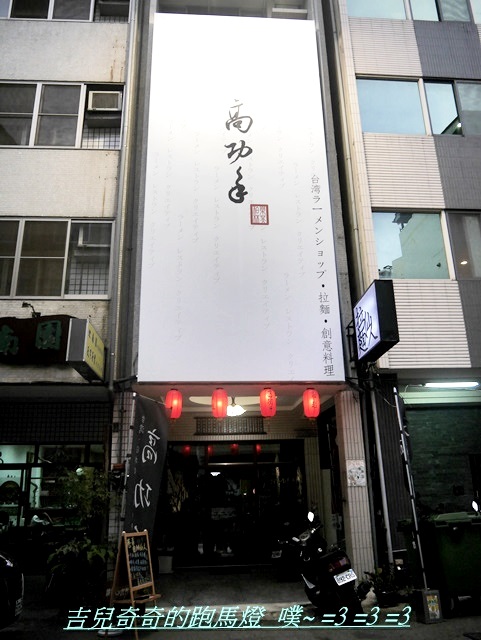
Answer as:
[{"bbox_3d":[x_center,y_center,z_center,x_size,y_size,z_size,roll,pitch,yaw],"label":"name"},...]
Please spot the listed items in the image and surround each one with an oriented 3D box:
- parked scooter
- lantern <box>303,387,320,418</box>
[{"bbox_3d":[1.133,3.376,7.197,0.660,1.180,1.750,-4,-18,-13],"label":"parked scooter"},{"bbox_3d":[1.116,1.317,8.158,0.255,0.455,0.255,0,-19,-4],"label":"lantern"}]

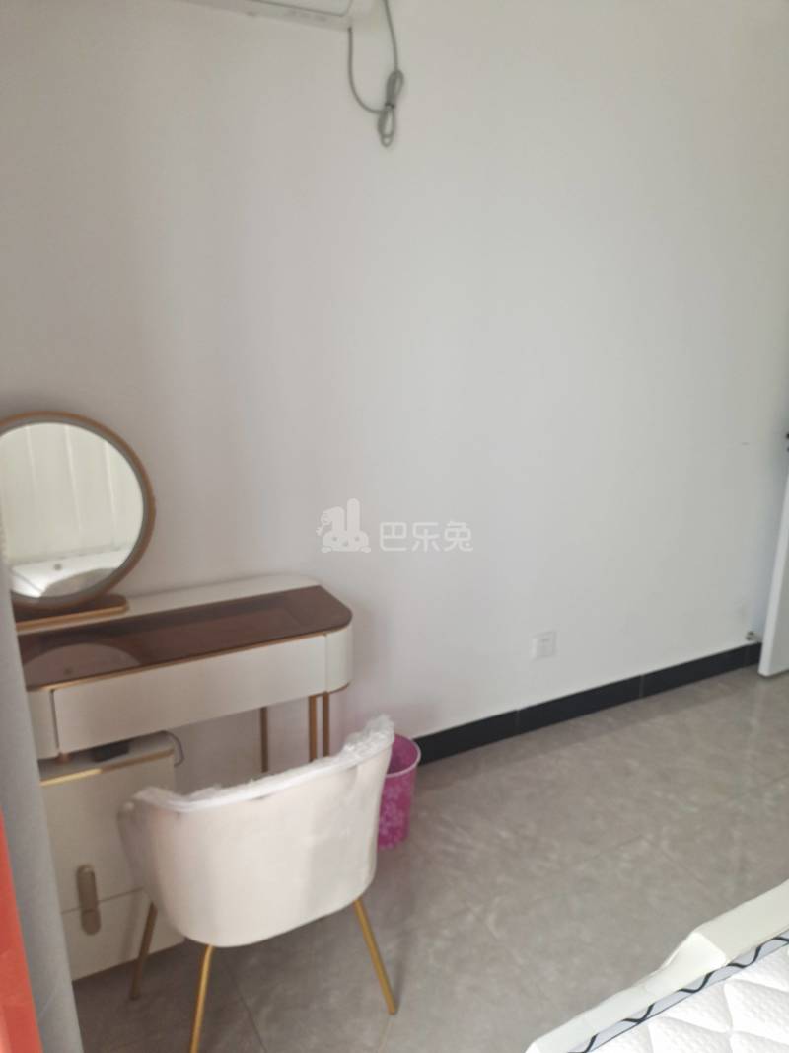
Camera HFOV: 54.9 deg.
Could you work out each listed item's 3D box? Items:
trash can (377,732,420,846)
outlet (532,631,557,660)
[{"bbox_3d":[-0.038,0.760,2.182,0.222,0.245,0.222,1,16,0],"label":"trash can"},{"bbox_3d":[0.524,0.418,2.666,0.090,0.090,0.013,-7,18,-27],"label":"outlet"}]

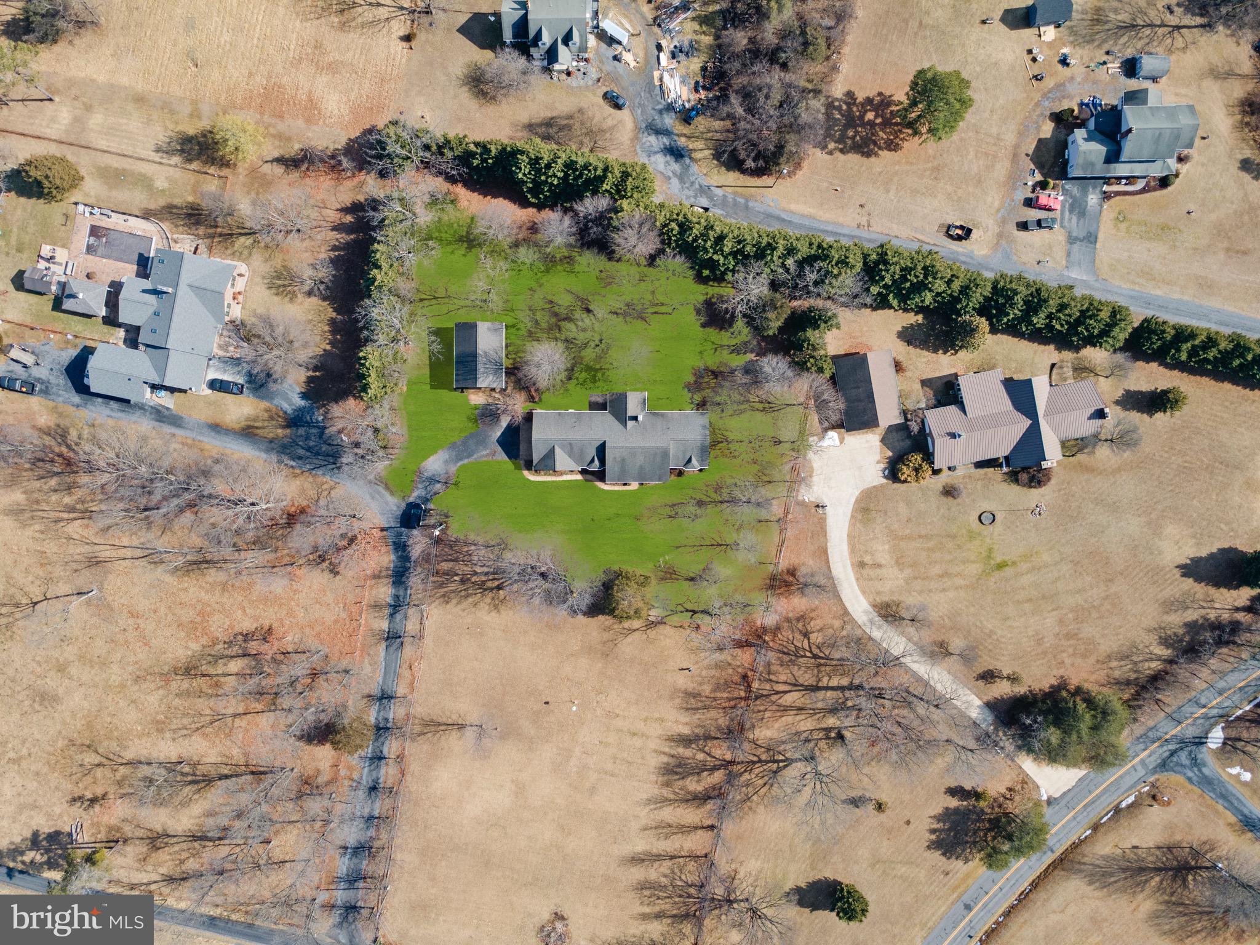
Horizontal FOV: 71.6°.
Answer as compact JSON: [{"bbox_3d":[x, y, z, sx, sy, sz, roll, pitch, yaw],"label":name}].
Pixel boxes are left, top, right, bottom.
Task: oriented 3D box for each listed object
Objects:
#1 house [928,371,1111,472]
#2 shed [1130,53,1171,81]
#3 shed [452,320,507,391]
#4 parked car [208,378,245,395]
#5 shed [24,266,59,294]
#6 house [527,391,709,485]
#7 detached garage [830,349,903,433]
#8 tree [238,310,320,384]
[{"bbox_3d":[67.364,-9.169,151.342,31.130,6.800,18.350,-10,93,0],"label":"house"},{"bbox_3d":[90.227,-70.135,150.731,4.620,2.600,3.520,0,93,0],"label":"shed"},{"bbox_3d":[-25.912,-20.204,151.301,8.700,5.900,11.210,0,93,0],"label":"shed"},{"bbox_3d":[-70.702,-15.129,153.554,5.650,1.850,1.940,12,92,-1],"label":"parked car"},{"bbox_3d":[-102.279,-33.431,152.164,4.690,3.000,3.910,12,92,-1],"label":"shed"},{"bbox_3d":[-1.607,-6.056,151.881,30.520,6.000,15.590,0,93,0],"label":"house"},{"bbox_3d":[41.557,-14.229,151.768,10.160,5.500,13.070,-11,93,0],"label":"detached garage"},{"bbox_3d":[-59.826,-21.302,149.451,12.100,9.500,11.670,0,93,0],"label":"tree"}]

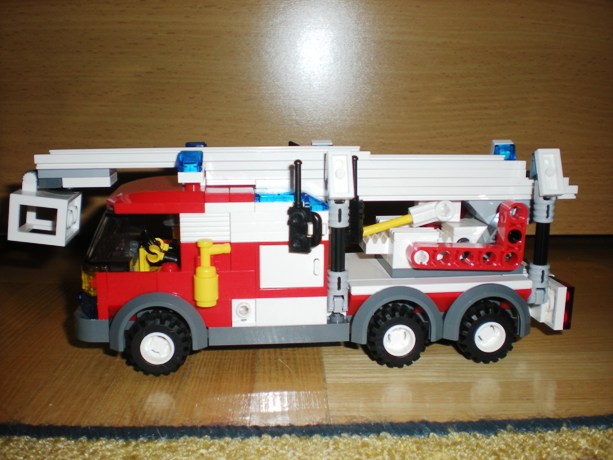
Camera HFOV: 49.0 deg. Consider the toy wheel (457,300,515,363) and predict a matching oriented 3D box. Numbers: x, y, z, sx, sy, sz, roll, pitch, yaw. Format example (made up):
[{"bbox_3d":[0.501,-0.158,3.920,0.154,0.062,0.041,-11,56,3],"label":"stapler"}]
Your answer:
[{"bbox_3d":[0.062,0.036,0.237,0.021,0.021,0.012,-1,10,-7],"label":"toy wheel"}]

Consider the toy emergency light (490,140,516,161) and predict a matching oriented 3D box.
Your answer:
[{"bbox_3d":[0.079,-0.031,0.267,0.008,0.008,0.007,-1,10,-7],"label":"toy emergency light"}]

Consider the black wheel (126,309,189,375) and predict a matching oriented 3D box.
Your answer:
[{"bbox_3d":[-0.049,0.038,0.223,0.021,0.021,0.012,-1,10,-7],"label":"black wheel"}]

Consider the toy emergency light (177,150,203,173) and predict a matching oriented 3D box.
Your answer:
[{"bbox_3d":[-0.037,-0.022,0.217,0.008,0.007,0.008,-1,10,-7],"label":"toy emergency light"}]

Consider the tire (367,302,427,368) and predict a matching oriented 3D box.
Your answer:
[{"bbox_3d":[0.031,0.036,0.233,0.021,0.021,0.012,-1,10,-7],"label":"tire"}]

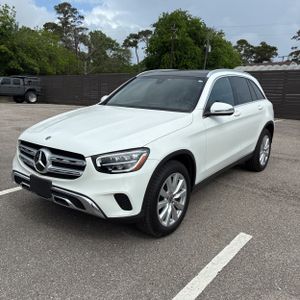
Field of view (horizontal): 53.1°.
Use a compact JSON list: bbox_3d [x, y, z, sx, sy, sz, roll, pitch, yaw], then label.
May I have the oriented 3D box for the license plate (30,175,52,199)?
[{"bbox_3d":[-0.995,0.335,2.736,0.330,0.158,0.025,11,16,36],"label":"license plate"}]

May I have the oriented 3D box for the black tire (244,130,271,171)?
[{"bbox_3d":[1.895,0.002,5.207,0.240,0.735,0.735,11,16,36],"label":"black tire"}]

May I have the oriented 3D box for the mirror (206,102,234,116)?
[{"bbox_3d":[0.815,-0.462,3.406,0.270,0.165,0.170,11,16,36],"label":"mirror"}]

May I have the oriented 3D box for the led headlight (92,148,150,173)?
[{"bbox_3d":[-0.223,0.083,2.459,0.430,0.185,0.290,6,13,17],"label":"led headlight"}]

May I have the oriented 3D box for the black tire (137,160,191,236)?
[{"bbox_3d":[0.154,0.463,2.969,0.240,0.735,0.735,11,16,36],"label":"black tire"}]

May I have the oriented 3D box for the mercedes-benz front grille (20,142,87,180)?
[{"bbox_3d":[-0.951,0.081,2.723,1.030,0.230,0.140,11,16,36],"label":"mercedes-benz front grille"}]

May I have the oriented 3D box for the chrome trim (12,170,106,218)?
[{"bbox_3d":[-0.945,0.378,2.830,1.310,0.280,0.220,11,16,36],"label":"chrome trim"}]

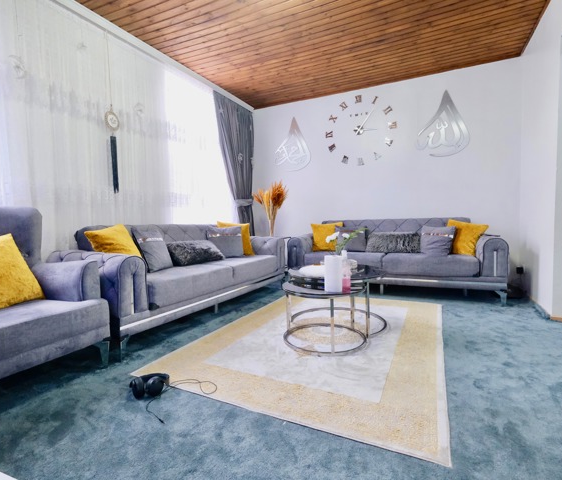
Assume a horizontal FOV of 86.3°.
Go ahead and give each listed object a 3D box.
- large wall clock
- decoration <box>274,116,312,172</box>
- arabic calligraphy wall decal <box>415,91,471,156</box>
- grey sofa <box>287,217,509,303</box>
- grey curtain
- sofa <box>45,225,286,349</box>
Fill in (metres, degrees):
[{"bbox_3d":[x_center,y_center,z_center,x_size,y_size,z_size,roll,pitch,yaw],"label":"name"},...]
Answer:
[{"bbox_3d":[1.091,-1.532,4.197,1.020,0.996,0.030,1,3,28],"label":"large wall clock"},{"bbox_3d":[0.167,-1.457,4.569,0.631,0.816,0.020,1,3,28],"label":"decoration"},{"bbox_3d":[2.022,-1.460,3.772,0.606,0.823,0.020,1,3,28],"label":"arabic calligraphy wall decal"},{"bbox_3d":[1.297,0.177,3.671,2.284,0.838,0.875,1,3,28],"label":"grey sofa"},{"bbox_3d":[-0.665,-0.736,4.556,0.138,2.600,1.004,1,3,28],"label":"grey curtain"},{"bbox_3d":[-0.888,0.239,3.167,0.899,0.838,2.349,1,3,28],"label":"sofa"}]

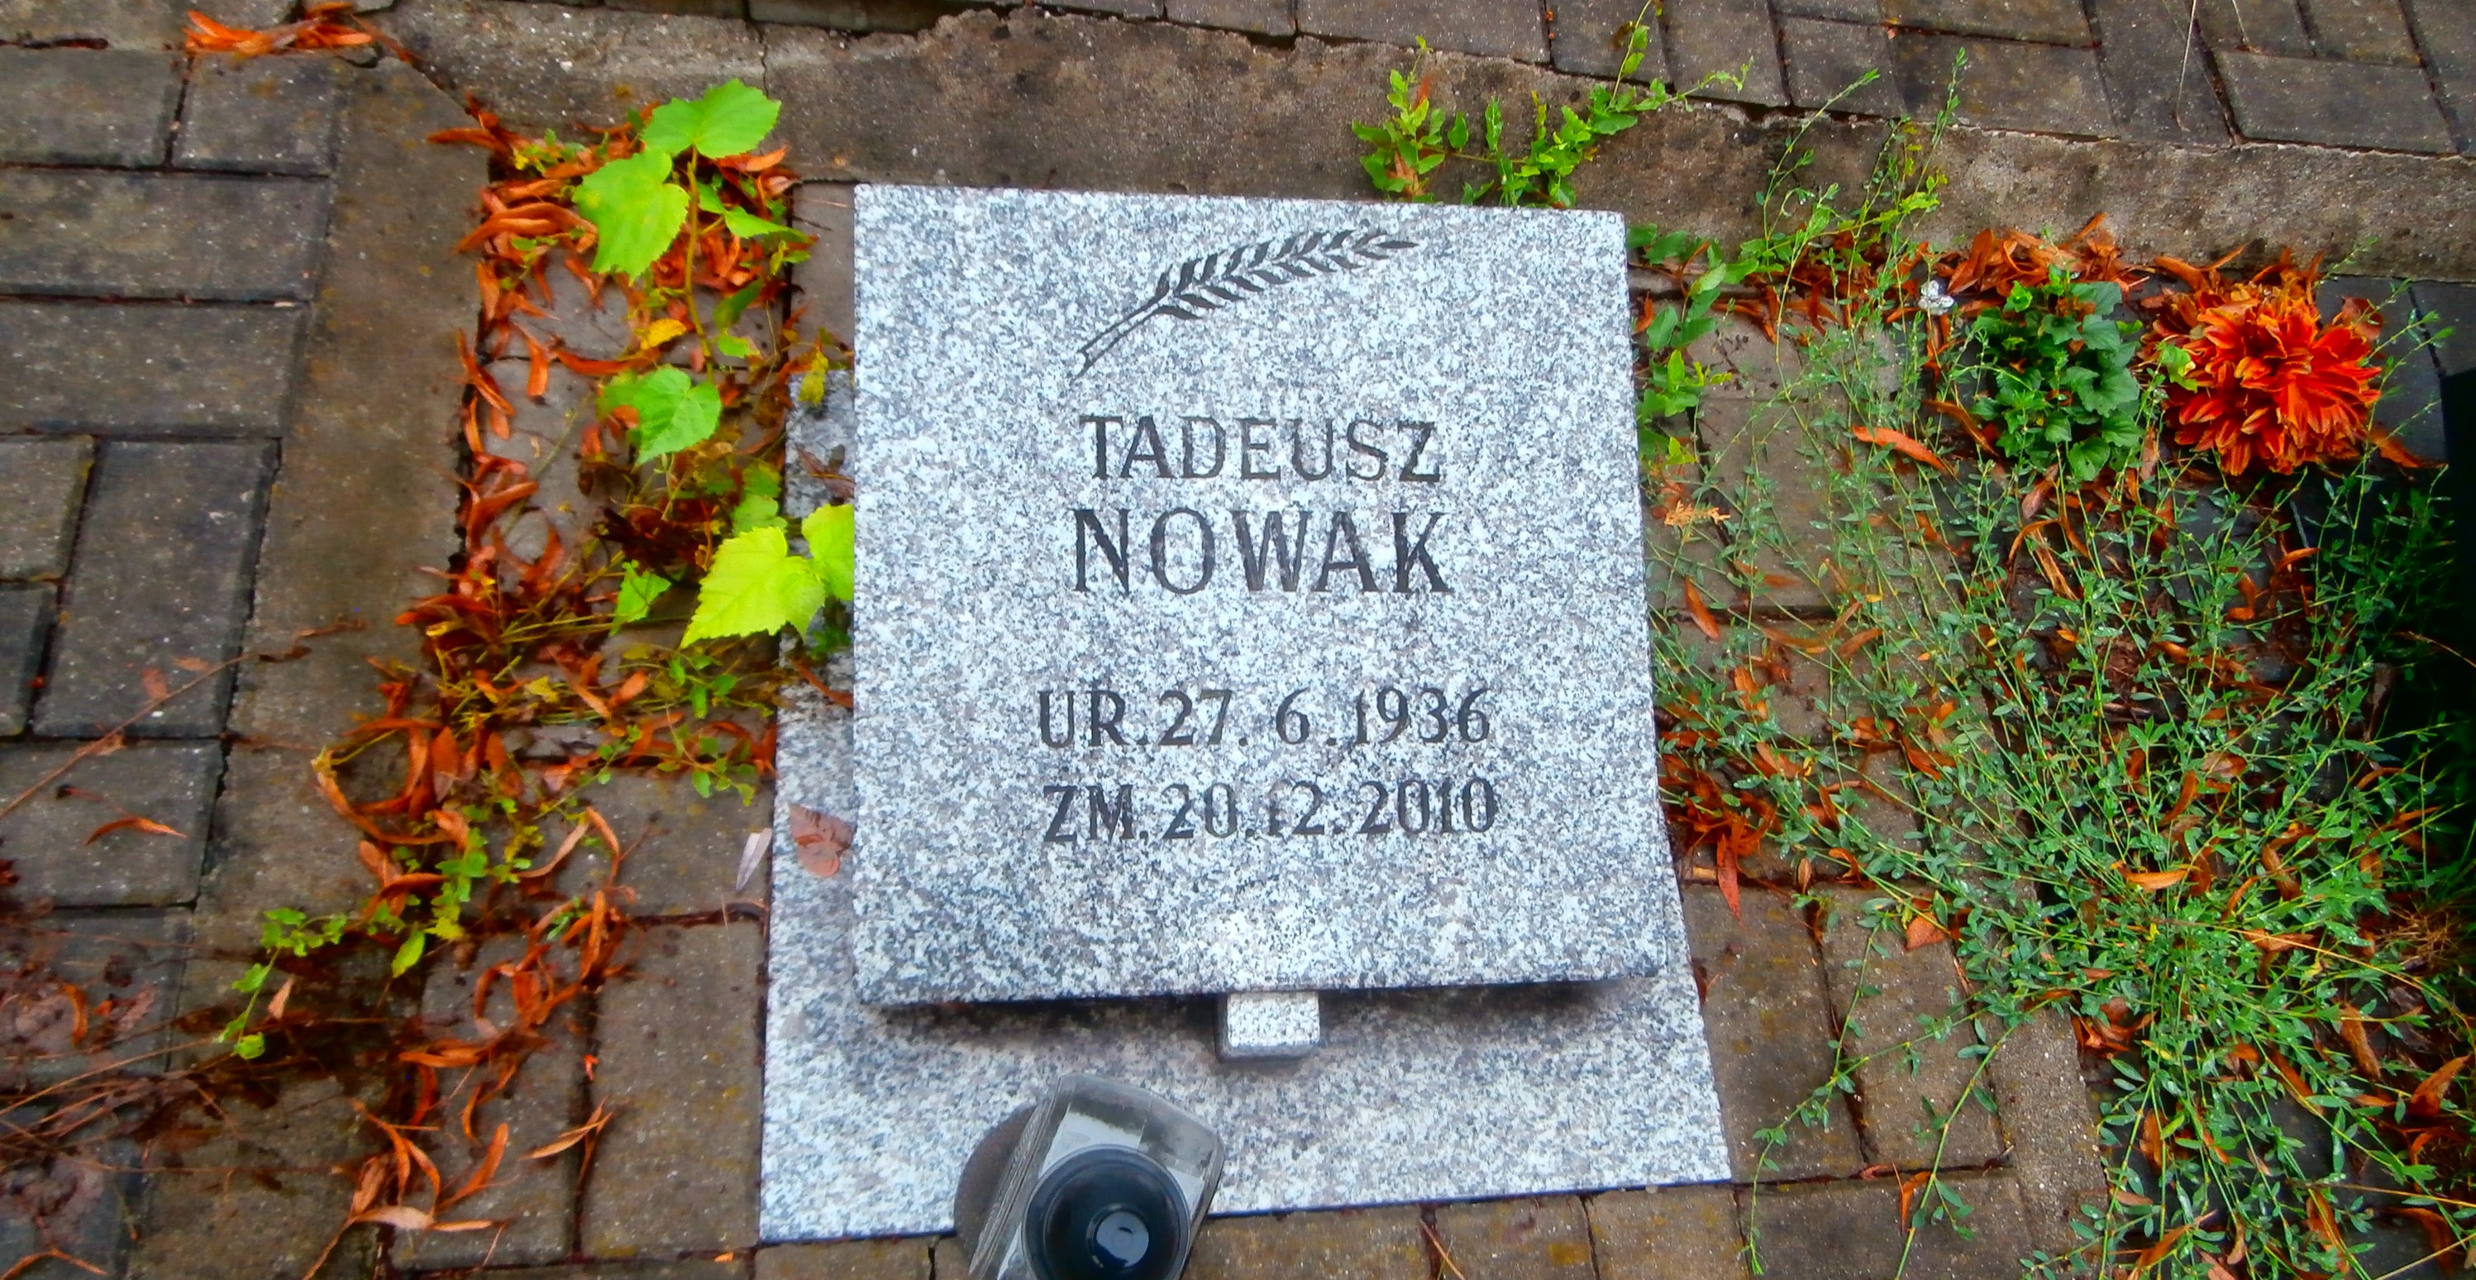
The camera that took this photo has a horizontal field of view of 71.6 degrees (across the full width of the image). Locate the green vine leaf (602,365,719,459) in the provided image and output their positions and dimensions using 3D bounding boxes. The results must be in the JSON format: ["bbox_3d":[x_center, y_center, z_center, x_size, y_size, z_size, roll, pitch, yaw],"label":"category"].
[{"bbox_3d":[-0.392,-0.154,1.167,0.078,0.025,0.075,-1,65,-10],"label":"green vine leaf"}]

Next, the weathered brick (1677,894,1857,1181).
[{"bbox_3d":[0.363,0.278,1.208,0.098,0.060,0.198,0,66,-10],"label":"weathered brick"}]

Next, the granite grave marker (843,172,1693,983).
[{"bbox_3d":[0.013,-0.034,1.096,0.500,0.045,0.500,0,82,-10],"label":"granite grave marker"}]

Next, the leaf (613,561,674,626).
[{"bbox_3d":[-0.396,-0.031,1.138,0.036,0.015,0.046,32,70,-3],"label":"leaf"}]

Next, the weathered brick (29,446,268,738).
[{"bbox_3d":[-0.665,-0.023,1.077,0.098,0.060,0.198,0,66,-10],"label":"weathered brick"}]

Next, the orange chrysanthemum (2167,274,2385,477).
[{"bbox_3d":[0.866,-0.218,1.432,0.160,0.085,0.155,-1,65,-10],"label":"orange chrysanthemum"}]

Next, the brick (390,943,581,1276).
[{"bbox_3d":[-0.455,0.287,1.069,0.098,0.060,0.198,0,66,-10],"label":"brick"}]

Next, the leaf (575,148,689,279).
[{"bbox_3d":[-0.415,-0.293,1.180,0.074,0.020,0.090,16,76,-10],"label":"leaf"}]

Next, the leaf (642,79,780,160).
[{"bbox_3d":[-0.365,-0.361,1.191,0.092,0.030,0.075,-1,65,-10],"label":"leaf"}]

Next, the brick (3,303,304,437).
[{"bbox_3d":[-0.714,-0.161,1.119,0.200,0.060,0.100,-1,65,-10],"label":"brick"}]

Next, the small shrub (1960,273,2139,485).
[{"bbox_3d":[0.659,-0.214,1.398,0.135,0.080,0.145,-1,65,-10],"label":"small shrub"}]

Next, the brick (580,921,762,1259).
[{"bbox_3d":[-0.351,0.285,1.087,0.098,0.060,0.198,0,66,-10],"label":"brick"}]

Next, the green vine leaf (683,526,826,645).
[{"bbox_3d":[-0.311,-0.036,1.110,0.098,0.020,0.082,-43,87,-19],"label":"green vine leaf"}]

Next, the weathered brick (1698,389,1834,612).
[{"bbox_3d":[0.416,-0.098,1.392,0.095,0.060,0.195,0,66,-10],"label":"weathered brick"}]

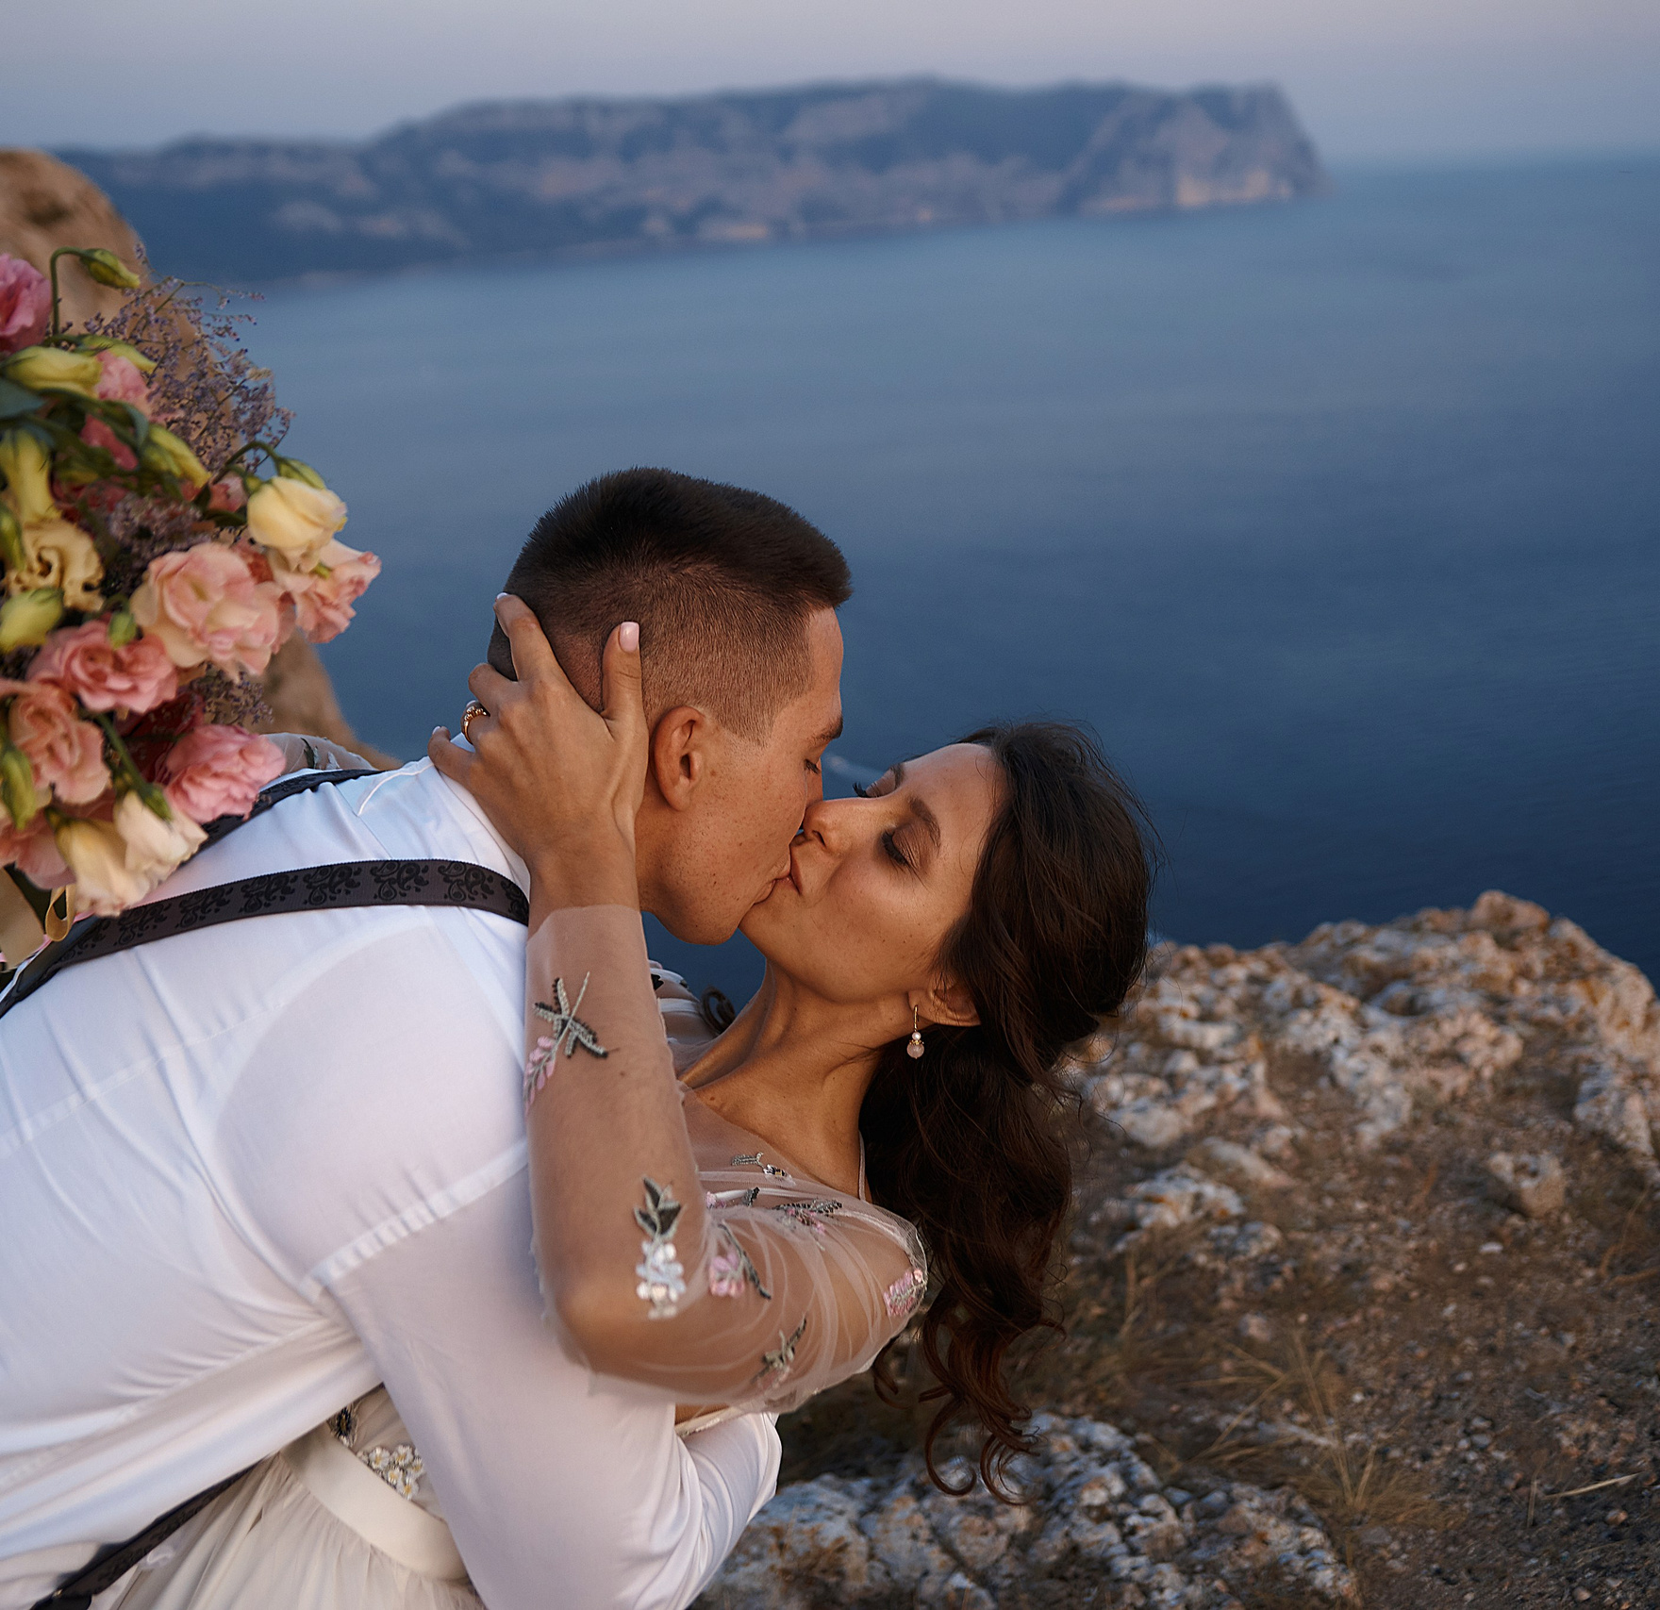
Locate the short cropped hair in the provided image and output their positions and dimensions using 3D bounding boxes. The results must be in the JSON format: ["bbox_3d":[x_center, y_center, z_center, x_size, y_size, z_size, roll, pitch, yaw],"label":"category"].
[{"bbox_3d":[-0.097,-0.117,1.130,0.190,0.160,0.160,22,0,-22],"label":"short cropped hair"}]

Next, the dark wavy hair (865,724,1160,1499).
[{"bbox_3d":[0.116,0.193,1.210,0.180,0.490,0.180,-13,21,-29],"label":"dark wavy hair"}]

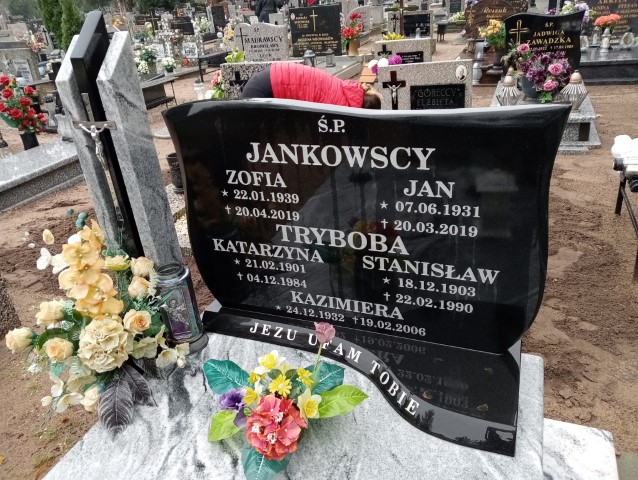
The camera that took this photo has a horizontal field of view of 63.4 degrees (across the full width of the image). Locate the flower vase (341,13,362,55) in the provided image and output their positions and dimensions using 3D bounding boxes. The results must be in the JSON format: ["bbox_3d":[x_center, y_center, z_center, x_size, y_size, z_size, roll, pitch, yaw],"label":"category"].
[{"bbox_3d":[0.472,-2.983,7.500,0.310,0.630,0.280,-5,27,0],"label":"flower vase"}]

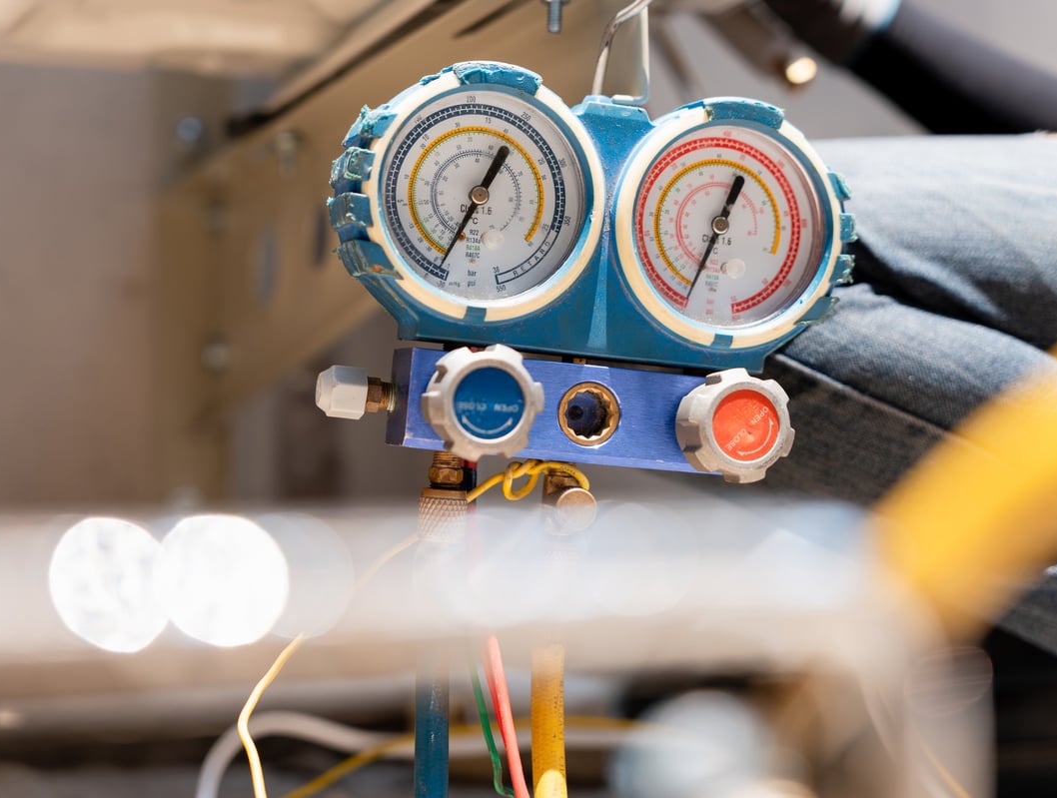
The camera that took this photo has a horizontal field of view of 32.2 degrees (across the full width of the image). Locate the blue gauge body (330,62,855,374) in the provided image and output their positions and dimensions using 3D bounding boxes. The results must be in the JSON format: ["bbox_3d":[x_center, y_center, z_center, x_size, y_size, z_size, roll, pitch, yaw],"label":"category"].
[{"bbox_3d":[0.025,-0.064,0.656,0.193,0.097,0.043,6,2,-15],"label":"blue gauge body"}]

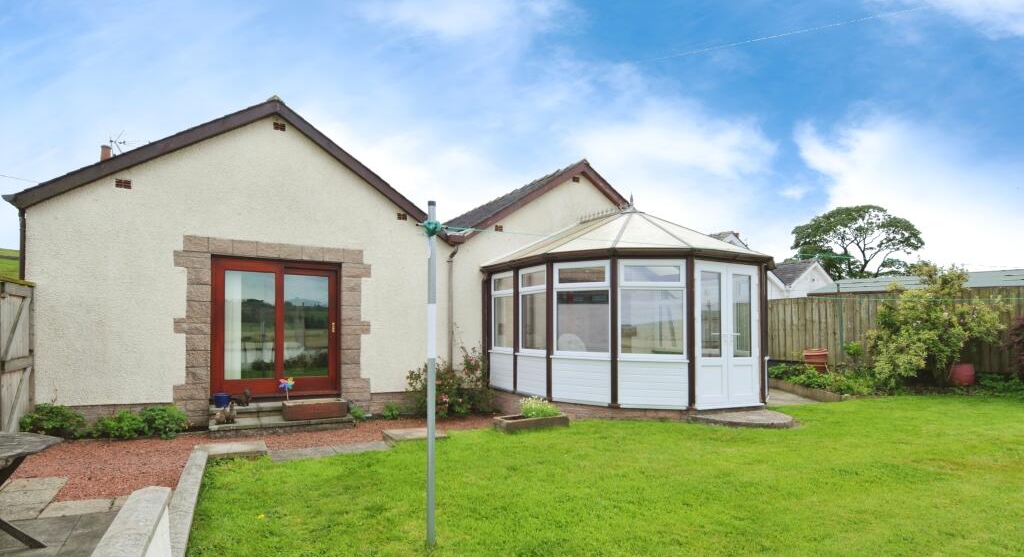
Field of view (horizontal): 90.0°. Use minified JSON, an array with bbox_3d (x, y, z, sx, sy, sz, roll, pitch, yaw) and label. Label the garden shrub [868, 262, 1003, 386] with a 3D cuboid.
[{"bbox_3d":[7.717,0.873,9.300,1.750,2.150,2.050,2,-5,-28],"label":"garden shrub"}]

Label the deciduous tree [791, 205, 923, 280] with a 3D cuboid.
[{"bbox_3d":[30.302,-0.792,45.000,9.800,11.300,9.500,-3,-5,34],"label":"deciduous tree"}]

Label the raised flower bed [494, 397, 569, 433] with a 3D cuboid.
[{"bbox_3d":[0.270,1.895,7.264,1.020,0.420,0.430,2,-5,-29],"label":"raised flower bed"}]

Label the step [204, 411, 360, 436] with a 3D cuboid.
[{"bbox_3d":[-3.264,2.055,7.325,1.820,0.140,0.660,2,-5,-29],"label":"step"}]

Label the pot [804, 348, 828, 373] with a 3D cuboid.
[{"bbox_3d":[6.358,1.736,10.700,0.450,0.520,0.450,0,-4,0],"label":"pot"}]

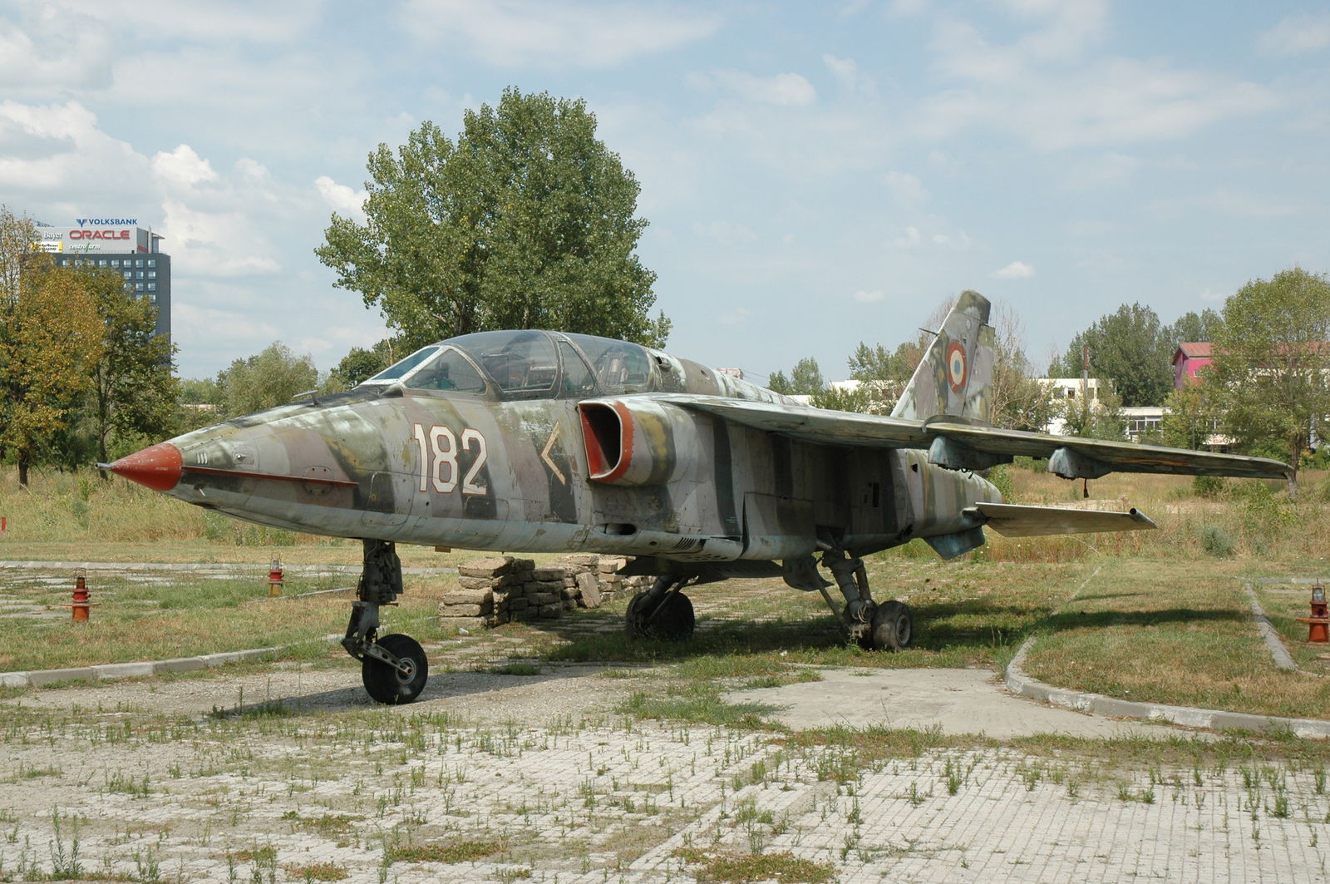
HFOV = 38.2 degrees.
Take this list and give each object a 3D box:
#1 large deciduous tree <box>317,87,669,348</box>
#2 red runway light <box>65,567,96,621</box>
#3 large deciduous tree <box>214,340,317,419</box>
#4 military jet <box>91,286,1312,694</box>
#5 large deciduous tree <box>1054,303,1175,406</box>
[{"bbox_3d":[-6.096,-4.713,67.830,12.521,15.730,11.269,0,-1,-5],"label":"large deciduous tree"},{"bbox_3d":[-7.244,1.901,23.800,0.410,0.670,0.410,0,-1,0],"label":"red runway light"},{"bbox_3d":[-21.309,-0.737,102.899,5.634,9.294,5.071,0,-1,-12],"label":"large deciduous tree"},{"bbox_3d":[0.300,-0.015,18.691,9.350,4.250,14.675,-1,-1,32],"label":"military jet"},{"bbox_3d":[36.178,-3.083,154.824,9.821,16.251,8.839,0,-1,13],"label":"large deciduous tree"}]

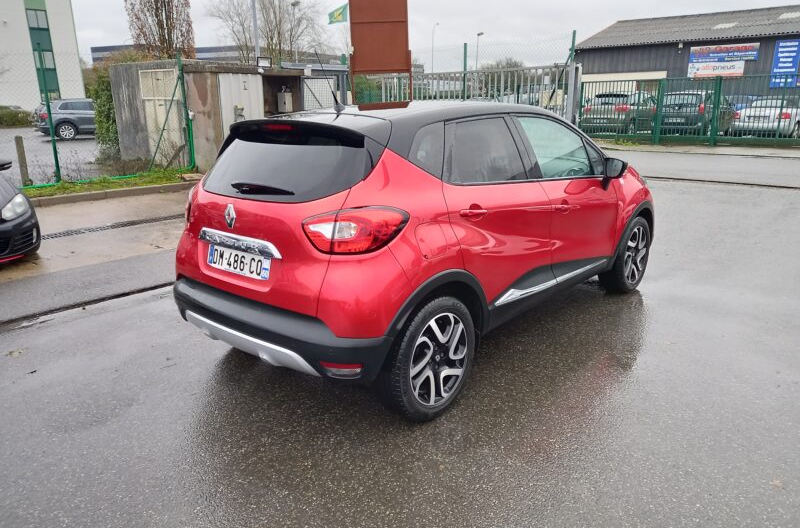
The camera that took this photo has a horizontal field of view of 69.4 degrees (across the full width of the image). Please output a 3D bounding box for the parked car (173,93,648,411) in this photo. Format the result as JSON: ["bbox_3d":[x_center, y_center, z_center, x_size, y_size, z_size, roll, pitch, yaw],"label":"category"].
[{"bbox_3d":[0.483,-0.389,4.294,1.820,1.566,4.120,10,19,41],"label":"parked car"}]

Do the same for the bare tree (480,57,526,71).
[{"bbox_3d":[9.852,-17.372,55.000,4.700,4.700,4.400,0,13,10],"label":"bare tree"}]

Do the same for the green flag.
[{"bbox_3d":[-4.470,-18.136,42.000,1.500,1.400,0.300,-3,13,-5],"label":"green flag"}]

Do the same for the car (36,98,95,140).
[{"bbox_3d":[-12.468,-6.021,24.040,4.480,1.650,1.850,-10,15,-30],"label":"car"}]

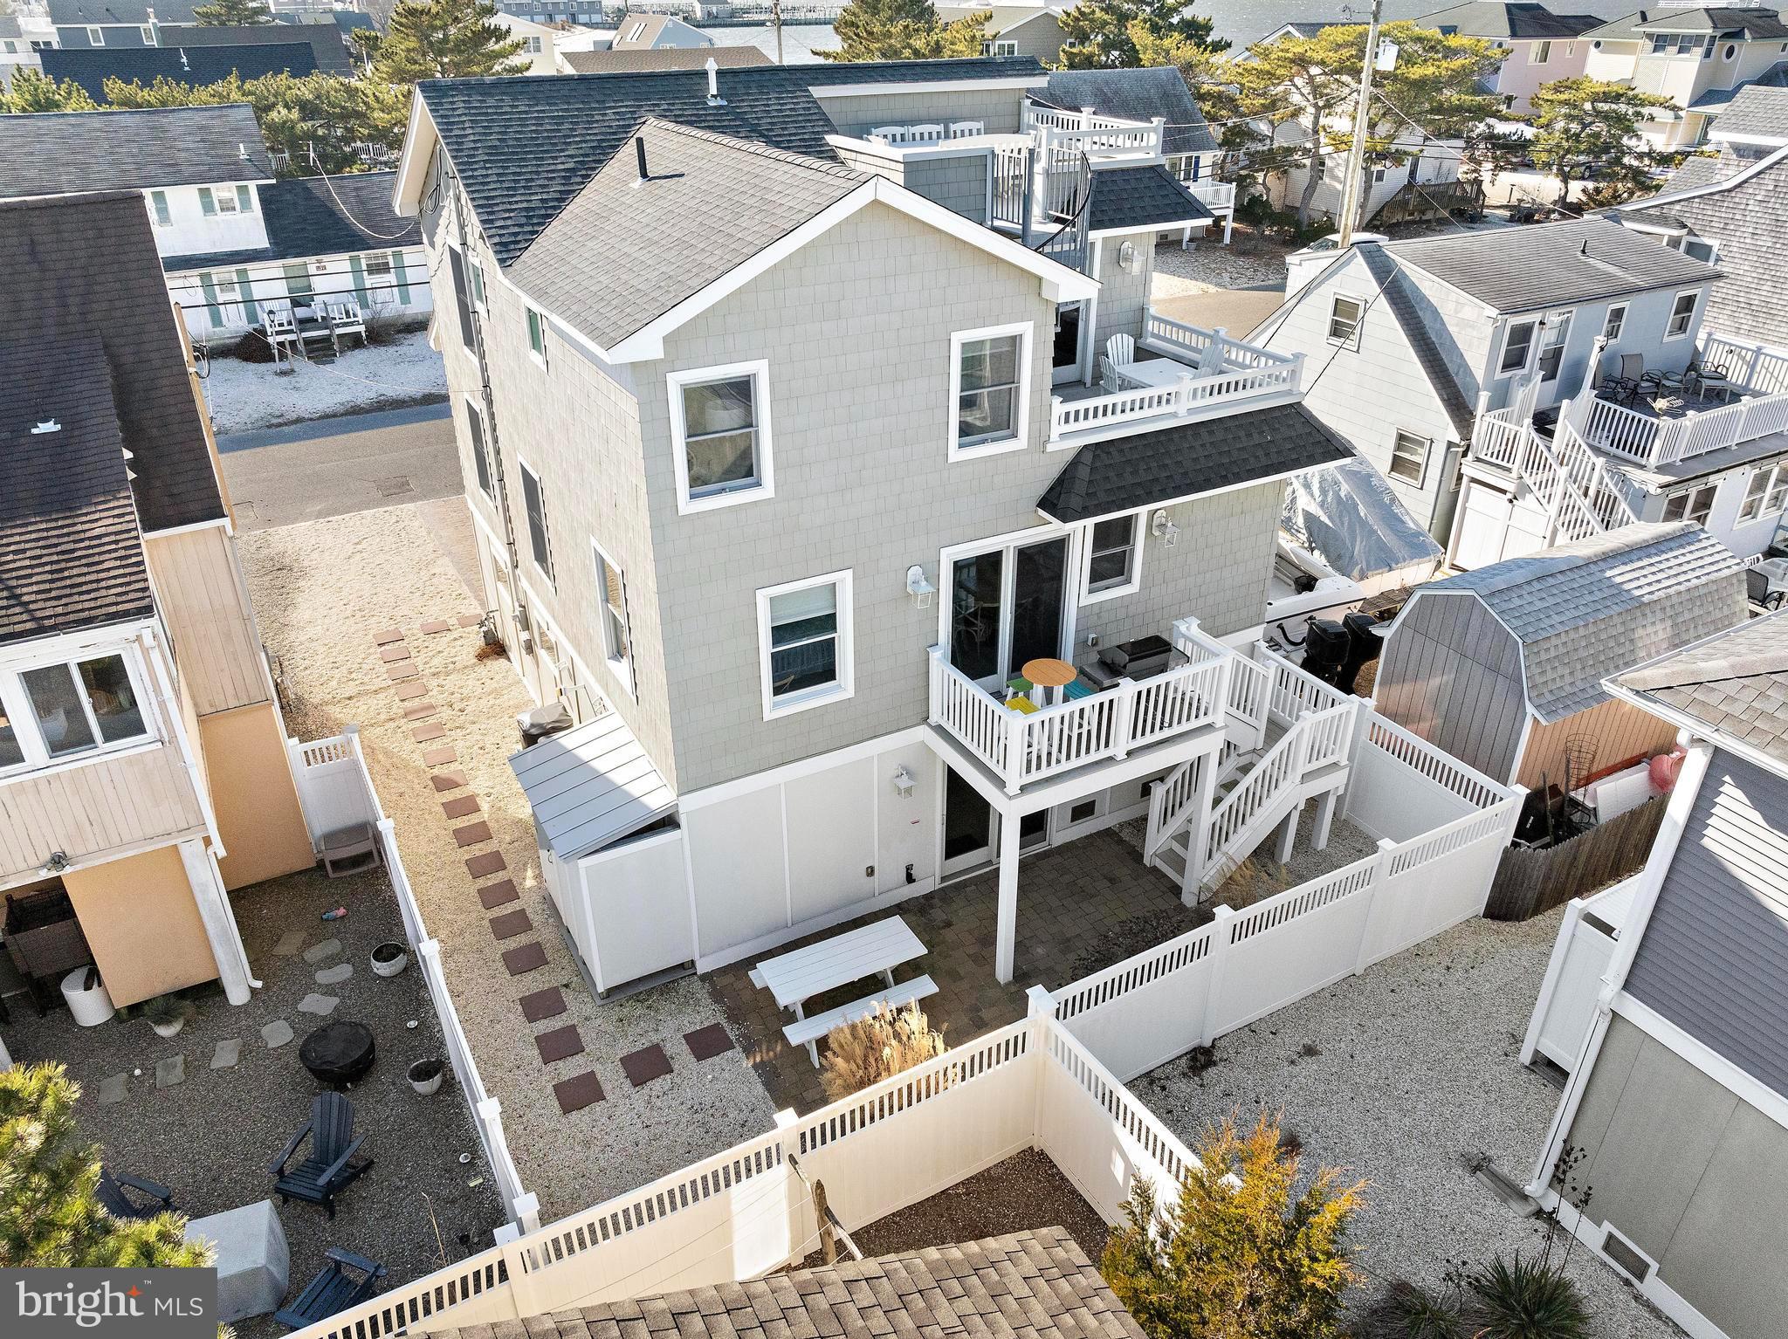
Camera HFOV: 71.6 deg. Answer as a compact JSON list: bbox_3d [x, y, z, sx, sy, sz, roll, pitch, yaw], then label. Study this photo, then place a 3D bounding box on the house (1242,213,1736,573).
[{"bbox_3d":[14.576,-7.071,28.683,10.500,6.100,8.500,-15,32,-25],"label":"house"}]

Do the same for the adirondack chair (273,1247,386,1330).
[{"bbox_3d":[-4.987,5.728,11.252,0.850,0.920,0.740,9,30,17],"label":"adirondack chair"}]

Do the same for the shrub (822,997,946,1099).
[{"bbox_3d":[-0.031,4.257,12.787,1.250,1.150,1.200,0,29,0],"label":"shrub"}]

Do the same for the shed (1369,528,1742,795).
[{"bbox_3d":[9.964,-0.177,18.591,5.050,3.400,2.950,-15,32,-26],"label":"shed"}]

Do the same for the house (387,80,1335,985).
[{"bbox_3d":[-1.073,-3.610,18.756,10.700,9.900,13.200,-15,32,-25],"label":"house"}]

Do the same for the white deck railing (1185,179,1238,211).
[{"bbox_3d":[14.040,-21.852,57.238,3.200,1.200,1.800,-15,32,-25],"label":"white deck railing"}]

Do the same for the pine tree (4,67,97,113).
[{"bbox_3d":[-33.496,-19.966,50.000,5.000,7.600,5.000,-15,32,-26],"label":"pine tree"}]

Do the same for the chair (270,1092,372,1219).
[{"bbox_3d":[-5.558,4.771,12.125,0.660,0.900,0.800,8,30,14],"label":"chair"}]

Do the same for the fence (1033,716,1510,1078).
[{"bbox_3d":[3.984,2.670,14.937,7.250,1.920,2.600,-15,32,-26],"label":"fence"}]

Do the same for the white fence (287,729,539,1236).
[{"bbox_3d":[-5.406,3.420,13.543,0.900,1.920,8.720,-15,32,-26],"label":"white fence"}]

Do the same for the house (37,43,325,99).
[{"bbox_3d":[-34.815,-26.959,62.377,11.800,7.900,9.600,-15,32,-26],"label":"house"}]

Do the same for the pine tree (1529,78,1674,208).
[{"bbox_3d":[38.163,-28.034,65.486,7.400,6.700,6.800,-15,32,-25],"label":"pine tree"}]

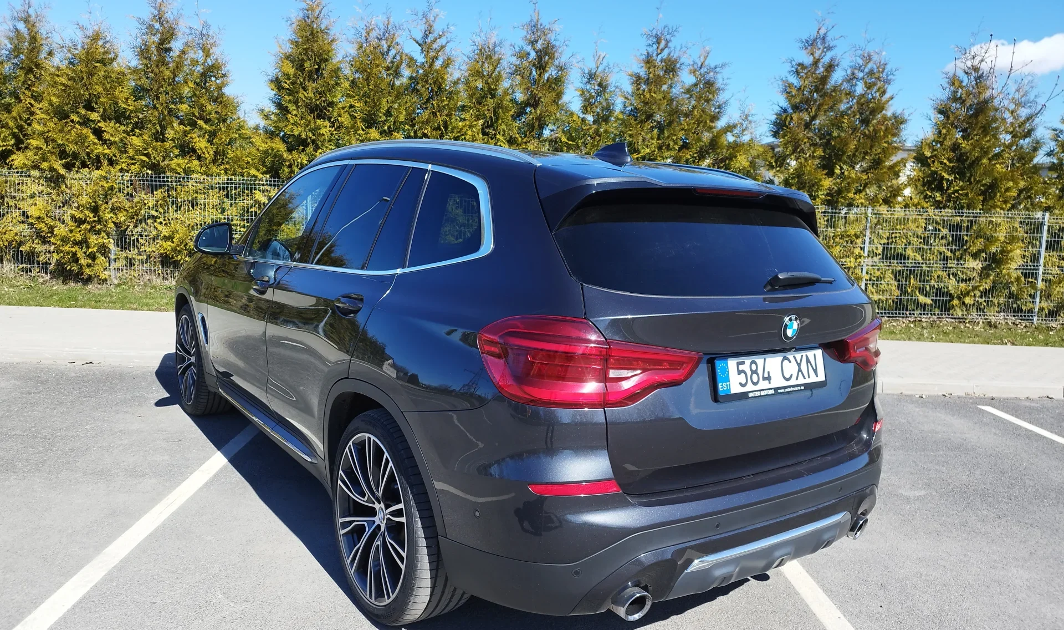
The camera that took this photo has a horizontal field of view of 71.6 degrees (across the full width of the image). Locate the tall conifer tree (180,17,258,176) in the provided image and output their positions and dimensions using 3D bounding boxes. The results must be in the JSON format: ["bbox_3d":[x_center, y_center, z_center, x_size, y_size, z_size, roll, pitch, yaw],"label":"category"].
[{"bbox_3d":[-4.424,-2.284,10.080,1.300,3.500,1.300,2,7,0],"label":"tall conifer tree"}]

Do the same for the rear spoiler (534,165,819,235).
[{"bbox_3d":[0.504,-0.377,2.506,1.270,0.235,0.450,-2,9,-36],"label":"rear spoiler"}]

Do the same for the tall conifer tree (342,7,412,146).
[{"bbox_3d":[-2.127,-2.224,10.065,1.200,3.730,1.200,2,7,0],"label":"tall conifer tree"}]

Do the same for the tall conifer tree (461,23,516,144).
[{"bbox_3d":[-0.645,-2.216,10.569,1.000,3.793,1.000,2,7,-5],"label":"tall conifer tree"}]

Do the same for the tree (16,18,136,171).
[{"bbox_3d":[-6.240,-2.269,10.100,1.600,3.427,1.450,2,7,-5],"label":"tree"}]

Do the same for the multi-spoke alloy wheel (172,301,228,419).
[{"bbox_3d":[-2.132,0.284,4.824,0.250,0.728,0.728,-2,9,-36],"label":"multi-spoke alloy wheel"}]

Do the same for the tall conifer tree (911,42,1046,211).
[{"bbox_3d":[6.668,-2.039,11.170,1.950,4.059,1.450,2,7,-5],"label":"tall conifer tree"}]

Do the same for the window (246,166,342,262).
[{"bbox_3d":[-1.151,-0.464,3.508,0.070,0.490,0.980,23,-6,-36],"label":"window"}]

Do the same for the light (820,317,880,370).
[{"bbox_3d":[1.139,0.112,2.690,0.620,0.210,0.230,-4,10,-43],"label":"light"}]

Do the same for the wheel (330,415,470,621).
[{"bbox_3d":[-0.440,0.672,2.552,0.280,0.715,0.720,-2,9,-36],"label":"wheel"}]

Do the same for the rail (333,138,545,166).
[{"bbox_3d":[-0.566,-0.643,2.994,0.070,0.120,1.980,-2,9,-36],"label":"rail"}]

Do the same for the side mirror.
[{"bbox_3d":[-1.683,-0.400,3.862,0.205,0.172,0.155,-2,9,-36],"label":"side mirror"}]

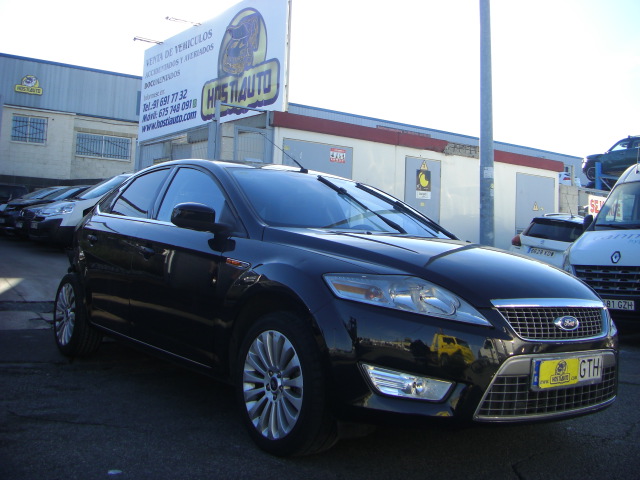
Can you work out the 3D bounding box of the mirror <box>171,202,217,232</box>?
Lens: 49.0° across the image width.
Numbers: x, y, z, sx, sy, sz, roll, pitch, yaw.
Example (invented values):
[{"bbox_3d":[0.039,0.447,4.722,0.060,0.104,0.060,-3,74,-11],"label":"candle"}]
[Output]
[{"bbox_3d":[-0.659,-0.116,3.702,0.210,0.155,0.125,5,-2,-38],"label":"mirror"}]

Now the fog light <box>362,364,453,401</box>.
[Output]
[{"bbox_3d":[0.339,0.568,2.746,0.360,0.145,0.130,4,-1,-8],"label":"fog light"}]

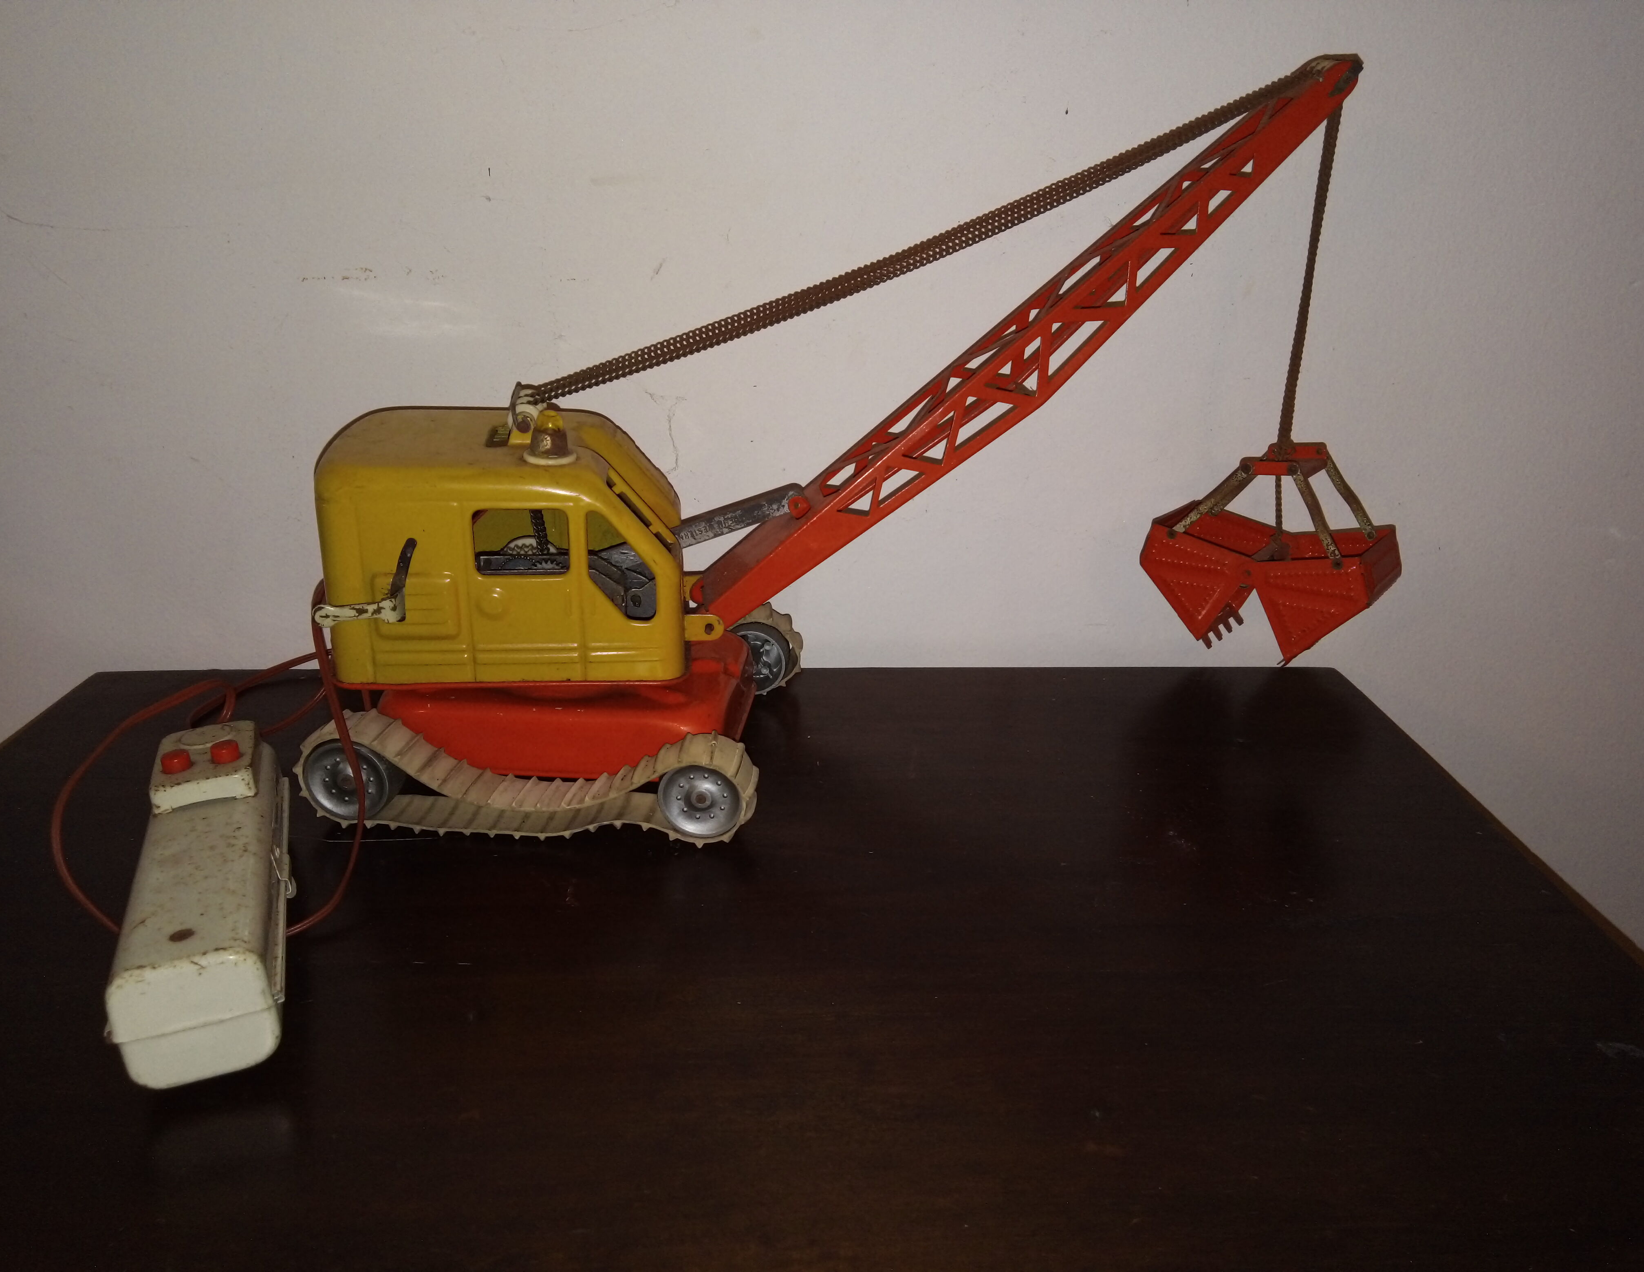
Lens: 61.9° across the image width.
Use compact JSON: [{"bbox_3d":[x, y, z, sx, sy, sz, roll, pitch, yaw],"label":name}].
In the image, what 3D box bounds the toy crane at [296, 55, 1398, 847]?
[{"bbox_3d":[0.020,-0.077,0.520,0.427,0.273,0.148,0,19,-3],"label":"toy crane"}]

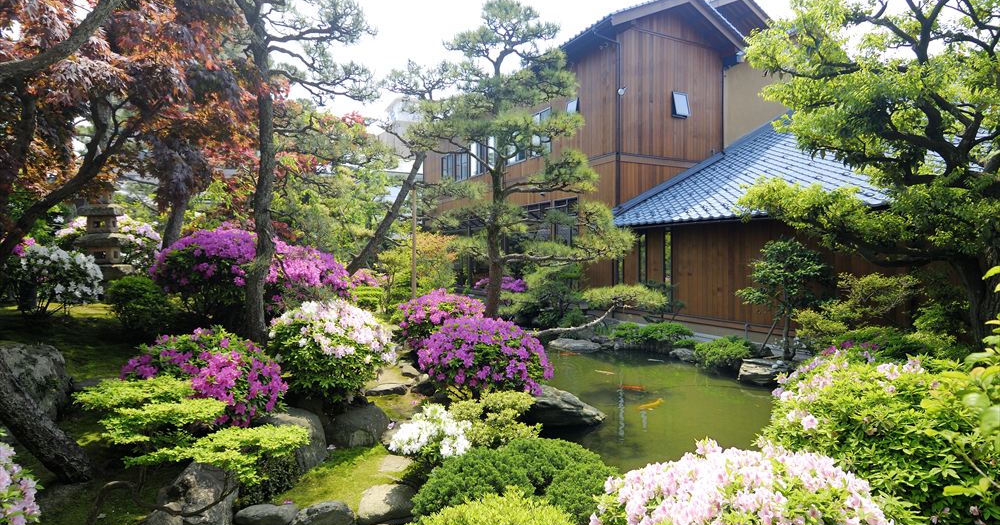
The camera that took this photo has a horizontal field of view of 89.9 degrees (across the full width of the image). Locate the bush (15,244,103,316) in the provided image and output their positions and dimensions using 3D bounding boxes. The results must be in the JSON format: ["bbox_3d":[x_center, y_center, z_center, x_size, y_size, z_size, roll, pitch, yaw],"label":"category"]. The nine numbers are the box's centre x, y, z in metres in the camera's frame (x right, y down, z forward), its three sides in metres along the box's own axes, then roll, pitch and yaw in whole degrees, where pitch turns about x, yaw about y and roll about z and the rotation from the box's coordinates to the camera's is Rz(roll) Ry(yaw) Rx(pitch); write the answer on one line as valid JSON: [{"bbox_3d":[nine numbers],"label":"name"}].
[{"bbox_3d":[-6.616,0.270,7.500,1.100,1.100,1.050,0,0,-41],"label":"bush"}]

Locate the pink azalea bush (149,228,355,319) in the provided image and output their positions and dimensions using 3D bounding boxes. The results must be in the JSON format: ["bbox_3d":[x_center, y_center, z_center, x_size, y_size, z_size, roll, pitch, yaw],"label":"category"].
[{"bbox_3d":[-3.420,0.170,7.000,2.600,1.300,1.800,0,0,0],"label":"pink azalea bush"}]

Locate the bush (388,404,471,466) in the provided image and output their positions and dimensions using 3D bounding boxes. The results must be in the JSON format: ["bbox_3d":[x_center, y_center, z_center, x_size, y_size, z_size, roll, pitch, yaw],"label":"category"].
[{"bbox_3d":[-0.542,1.356,3.900,0.660,0.520,0.600,0,0,-8],"label":"bush"}]

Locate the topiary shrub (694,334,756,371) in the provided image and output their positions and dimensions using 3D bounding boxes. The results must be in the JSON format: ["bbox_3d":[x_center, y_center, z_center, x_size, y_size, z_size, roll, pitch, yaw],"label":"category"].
[{"bbox_3d":[4.127,1.654,9.200,1.000,0.660,0.900,0,0,24],"label":"topiary shrub"}]

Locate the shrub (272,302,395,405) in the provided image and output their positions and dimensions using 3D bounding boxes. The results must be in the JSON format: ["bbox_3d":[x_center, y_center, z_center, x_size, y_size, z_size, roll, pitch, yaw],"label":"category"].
[{"bbox_3d":[-1.590,0.845,4.750,1.160,0.980,1.100,0,0,-19],"label":"shrub"}]

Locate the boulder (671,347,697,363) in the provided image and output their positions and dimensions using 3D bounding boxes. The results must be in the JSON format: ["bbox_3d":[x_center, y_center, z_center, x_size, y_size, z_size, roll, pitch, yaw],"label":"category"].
[{"bbox_3d":[3.500,1.730,9.500,0.520,0.300,0.420,0,0,0],"label":"boulder"}]

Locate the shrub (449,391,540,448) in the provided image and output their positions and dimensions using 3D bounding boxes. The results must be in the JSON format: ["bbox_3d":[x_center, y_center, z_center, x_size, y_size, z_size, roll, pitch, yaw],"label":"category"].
[{"bbox_3d":[-0.049,1.416,4.500,0.840,0.570,0.750,0,0,-1],"label":"shrub"}]

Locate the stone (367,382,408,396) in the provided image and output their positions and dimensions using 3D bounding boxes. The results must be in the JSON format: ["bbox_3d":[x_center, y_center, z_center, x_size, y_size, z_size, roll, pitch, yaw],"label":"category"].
[{"bbox_3d":[-1.280,1.460,5.700,0.460,0.110,0.420,0,0,0],"label":"stone"}]

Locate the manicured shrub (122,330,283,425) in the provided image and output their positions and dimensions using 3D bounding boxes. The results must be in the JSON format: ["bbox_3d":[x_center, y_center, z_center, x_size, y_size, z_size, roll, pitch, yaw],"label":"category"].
[{"bbox_3d":[-2.520,0.950,4.350,1.270,0.740,1.150,0,0,0],"label":"manicured shrub"}]

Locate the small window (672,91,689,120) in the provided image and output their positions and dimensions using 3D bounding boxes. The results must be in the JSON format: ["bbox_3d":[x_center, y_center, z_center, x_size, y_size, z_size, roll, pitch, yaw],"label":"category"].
[{"bbox_3d":[5.193,-4.531,14.400,0.700,0.820,0.180,0,0,-35],"label":"small window"}]

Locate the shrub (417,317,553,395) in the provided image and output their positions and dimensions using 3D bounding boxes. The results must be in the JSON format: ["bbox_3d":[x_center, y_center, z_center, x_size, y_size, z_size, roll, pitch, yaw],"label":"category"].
[{"bbox_3d":[-0.170,1.030,5.500,1.450,0.840,1.250,0,0,0],"label":"shrub"}]

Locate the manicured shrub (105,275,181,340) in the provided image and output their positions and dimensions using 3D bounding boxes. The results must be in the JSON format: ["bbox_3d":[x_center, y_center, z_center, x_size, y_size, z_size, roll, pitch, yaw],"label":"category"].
[{"bbox_3d":[-4.643,0.584,6.500,0.850,0.850,0.830,0,0,-36],"label":"manicured shrub"}]

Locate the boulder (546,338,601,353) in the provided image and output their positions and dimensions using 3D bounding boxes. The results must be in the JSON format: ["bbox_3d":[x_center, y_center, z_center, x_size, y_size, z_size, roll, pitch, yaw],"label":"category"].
[{"bbox_3d":[1.557,1.747,10.600,1.130,0.340,0.700,0,0,8],"label":"boulder"}]

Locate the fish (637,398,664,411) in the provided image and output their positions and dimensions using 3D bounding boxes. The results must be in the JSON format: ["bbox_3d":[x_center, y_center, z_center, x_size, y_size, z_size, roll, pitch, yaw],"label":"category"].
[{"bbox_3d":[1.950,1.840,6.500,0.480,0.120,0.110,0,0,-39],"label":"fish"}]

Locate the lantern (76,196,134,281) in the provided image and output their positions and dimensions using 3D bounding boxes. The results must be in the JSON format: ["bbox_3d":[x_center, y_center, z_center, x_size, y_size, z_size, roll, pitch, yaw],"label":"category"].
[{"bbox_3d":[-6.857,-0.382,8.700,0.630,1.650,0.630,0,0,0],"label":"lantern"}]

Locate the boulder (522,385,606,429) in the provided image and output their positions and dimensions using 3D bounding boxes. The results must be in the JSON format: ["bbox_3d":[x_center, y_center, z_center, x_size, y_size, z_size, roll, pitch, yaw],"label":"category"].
[{"bbox_3d":[0.740,1.650,5.800,0.950,0.420,0.650,0,0,0],"label":"boulder"}]

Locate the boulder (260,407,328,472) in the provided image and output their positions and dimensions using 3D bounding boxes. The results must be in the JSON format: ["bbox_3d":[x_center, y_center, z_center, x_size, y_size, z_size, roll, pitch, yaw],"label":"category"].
[{"bbox_3d":[-1.570,1.330,3.820,0.520,0.430,0.450,0,0,0],"label":"boulder"}]

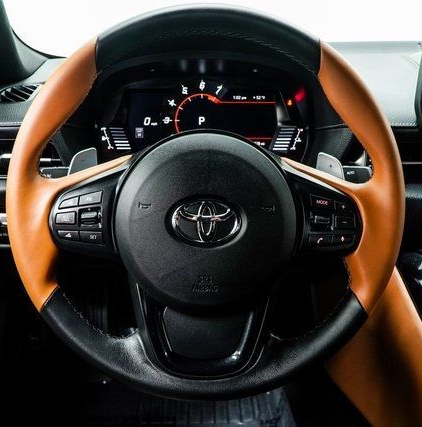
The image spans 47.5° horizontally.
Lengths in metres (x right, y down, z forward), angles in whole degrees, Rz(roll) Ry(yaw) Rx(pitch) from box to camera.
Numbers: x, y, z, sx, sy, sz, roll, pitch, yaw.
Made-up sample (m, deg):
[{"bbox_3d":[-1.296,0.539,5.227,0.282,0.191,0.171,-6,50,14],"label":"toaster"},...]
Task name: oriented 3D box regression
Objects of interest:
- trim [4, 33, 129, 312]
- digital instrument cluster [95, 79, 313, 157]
[{"bbox_3d":[-0.132,-0.037,0.448,0.110,0.246,0.045,0,0,0],"label":"trim"},{"bbox_3d":[-0.012,-0.133,0.670,0.290,0.114,0.045,0,4,0],"label":"digital instrument cluster"}]

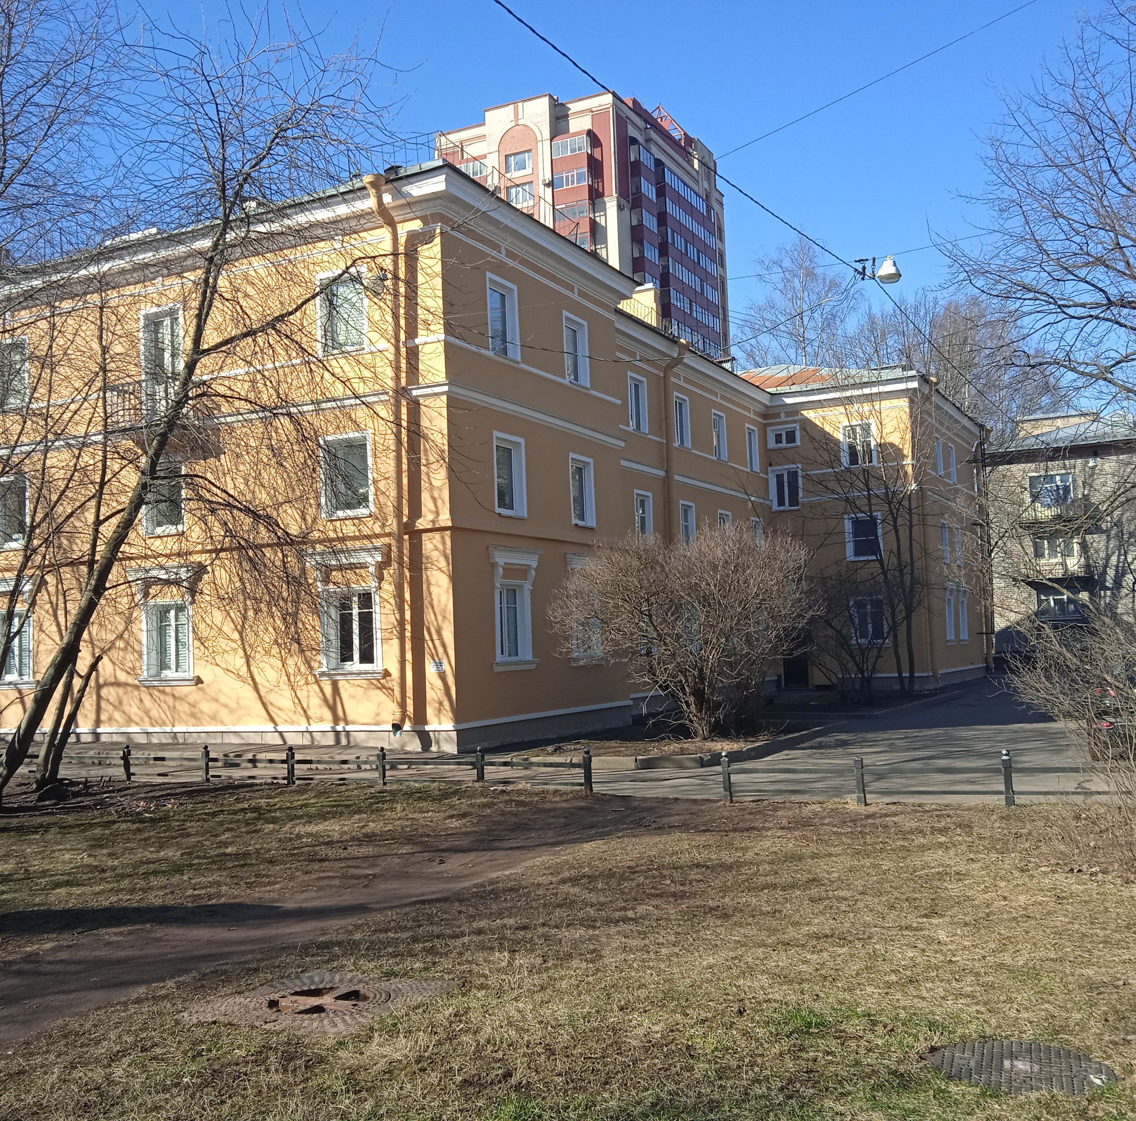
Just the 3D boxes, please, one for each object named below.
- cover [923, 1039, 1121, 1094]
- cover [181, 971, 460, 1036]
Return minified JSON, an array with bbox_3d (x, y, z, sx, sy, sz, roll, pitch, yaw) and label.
[{"bbox_3d":[1.652,1.881,4.420,0.635,0.050,0.635,-4,-4,27],"label":"cover"},{"bbox_3d":[-1.168,2.068,5.607,1.000,0.050,1.000,-4,-4,27],"label":"cover"}]

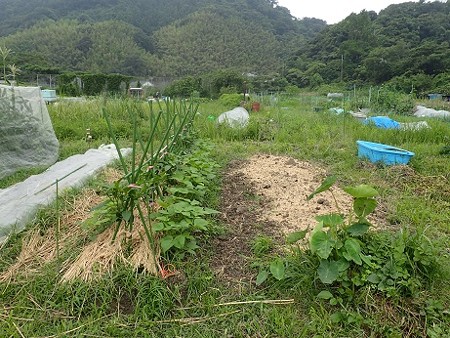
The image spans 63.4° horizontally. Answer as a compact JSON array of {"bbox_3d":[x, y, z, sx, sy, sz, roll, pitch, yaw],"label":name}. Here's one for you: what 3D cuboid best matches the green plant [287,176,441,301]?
[{"bbox_3d":[1.070,0.497,3.003,1.120,0.760,0.850,0,12,0],"label":"green plant"}]

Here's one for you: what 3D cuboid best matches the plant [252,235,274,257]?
[{"bbox_3d":[0.355,0.712,3.448,0.205,0.155,0.190,0,12,0],"label":"plant"}]

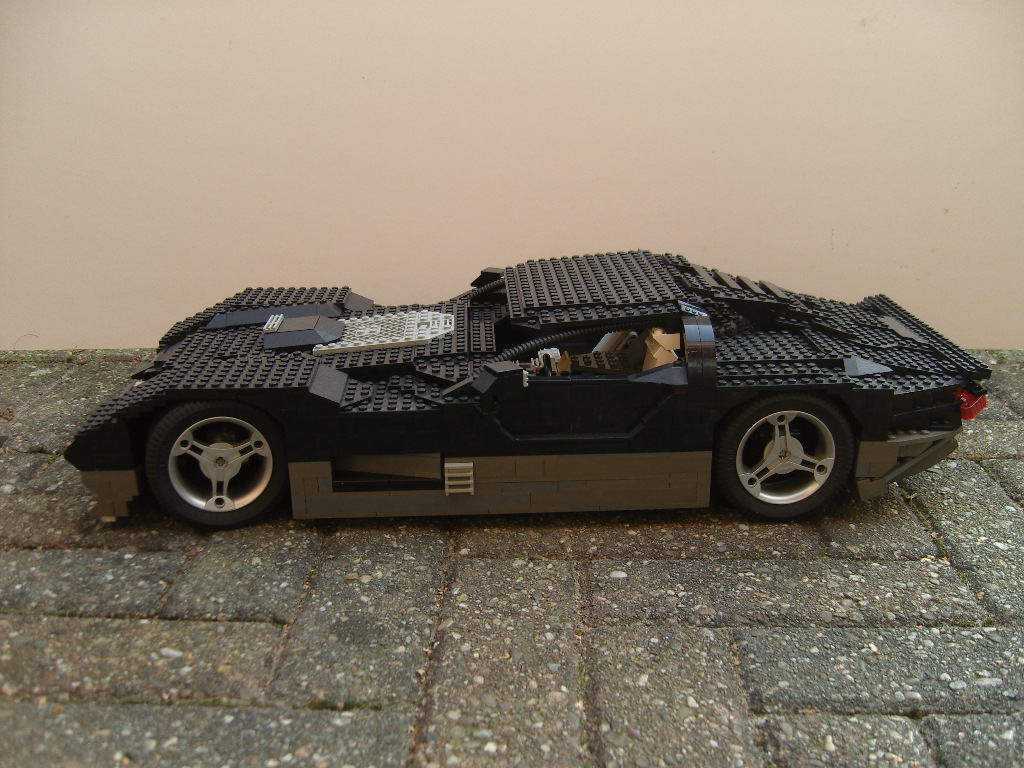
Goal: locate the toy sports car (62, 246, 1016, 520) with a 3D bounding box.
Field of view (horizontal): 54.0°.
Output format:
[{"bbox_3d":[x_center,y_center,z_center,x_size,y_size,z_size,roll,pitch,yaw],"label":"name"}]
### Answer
[{"bbox_3d":[0.011,-0.012,0.677,0.545,0.129,0.215,-1,20,-2],"label":"toy sports car"}]

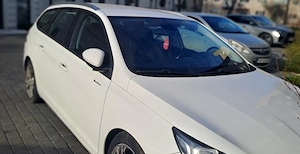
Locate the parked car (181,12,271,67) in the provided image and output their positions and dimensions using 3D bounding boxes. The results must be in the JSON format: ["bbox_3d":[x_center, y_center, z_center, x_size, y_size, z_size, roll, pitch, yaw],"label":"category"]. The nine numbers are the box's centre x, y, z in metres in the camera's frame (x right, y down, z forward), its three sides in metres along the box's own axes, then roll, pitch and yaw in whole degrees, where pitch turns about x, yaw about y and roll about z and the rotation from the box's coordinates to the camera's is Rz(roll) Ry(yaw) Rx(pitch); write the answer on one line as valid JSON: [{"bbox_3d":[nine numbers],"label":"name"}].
[{"bbox_3d":[1.508,-1.133,8.661,1.740,1.490,4.100,-6,17,-41],"label":"parked car"}]

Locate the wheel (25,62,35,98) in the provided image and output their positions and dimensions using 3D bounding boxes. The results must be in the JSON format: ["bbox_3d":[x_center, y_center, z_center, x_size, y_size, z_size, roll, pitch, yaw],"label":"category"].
[{"bbox_3d":[-1.648,0.064,4.134,0.170,0.480,0.480,-4,15,-35],"label":"wheel"}]

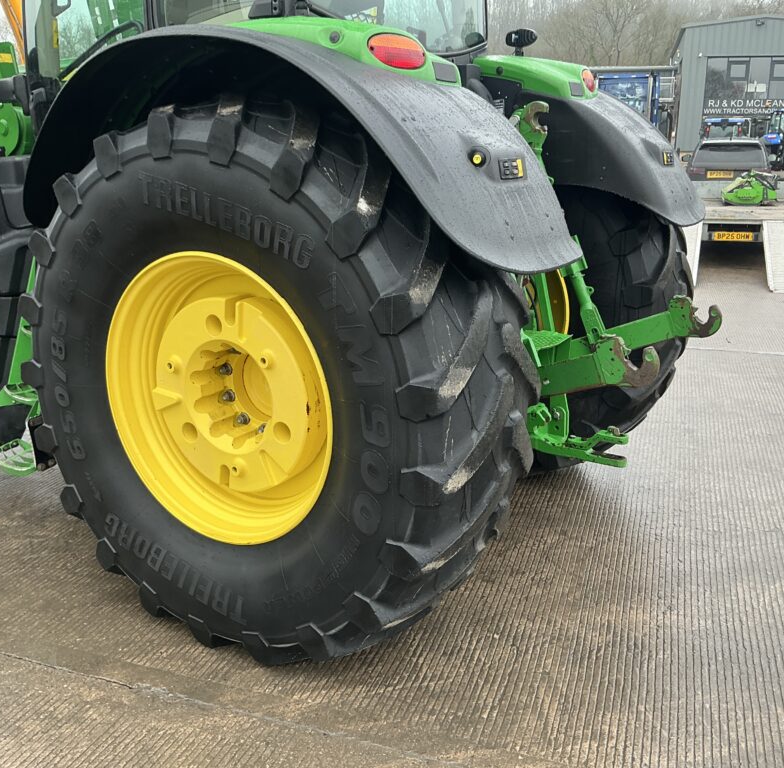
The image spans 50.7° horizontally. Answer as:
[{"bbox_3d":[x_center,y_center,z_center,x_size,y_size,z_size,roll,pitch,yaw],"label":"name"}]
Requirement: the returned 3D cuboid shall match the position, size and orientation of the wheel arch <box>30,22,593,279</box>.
[{"bbox_3d":[-0.368,-0.813,2.780,1.980,0.740,0.620,9,18,29],"label":"wheel arch"}]

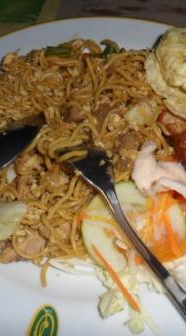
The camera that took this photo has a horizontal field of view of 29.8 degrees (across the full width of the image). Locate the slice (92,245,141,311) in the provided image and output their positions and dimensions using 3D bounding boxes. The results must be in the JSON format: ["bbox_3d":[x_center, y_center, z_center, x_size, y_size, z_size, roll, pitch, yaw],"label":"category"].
[{"bbox_3d":[0.012,0.058,0.185,0.004,0.003,0.040,-32,73,-18],"label":"slice"}]

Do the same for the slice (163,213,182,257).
[{"bbox_3d":[0.043,0.036,0.191,0.004,0.003,0.023,-10,66,-4],"label":"slice"}]

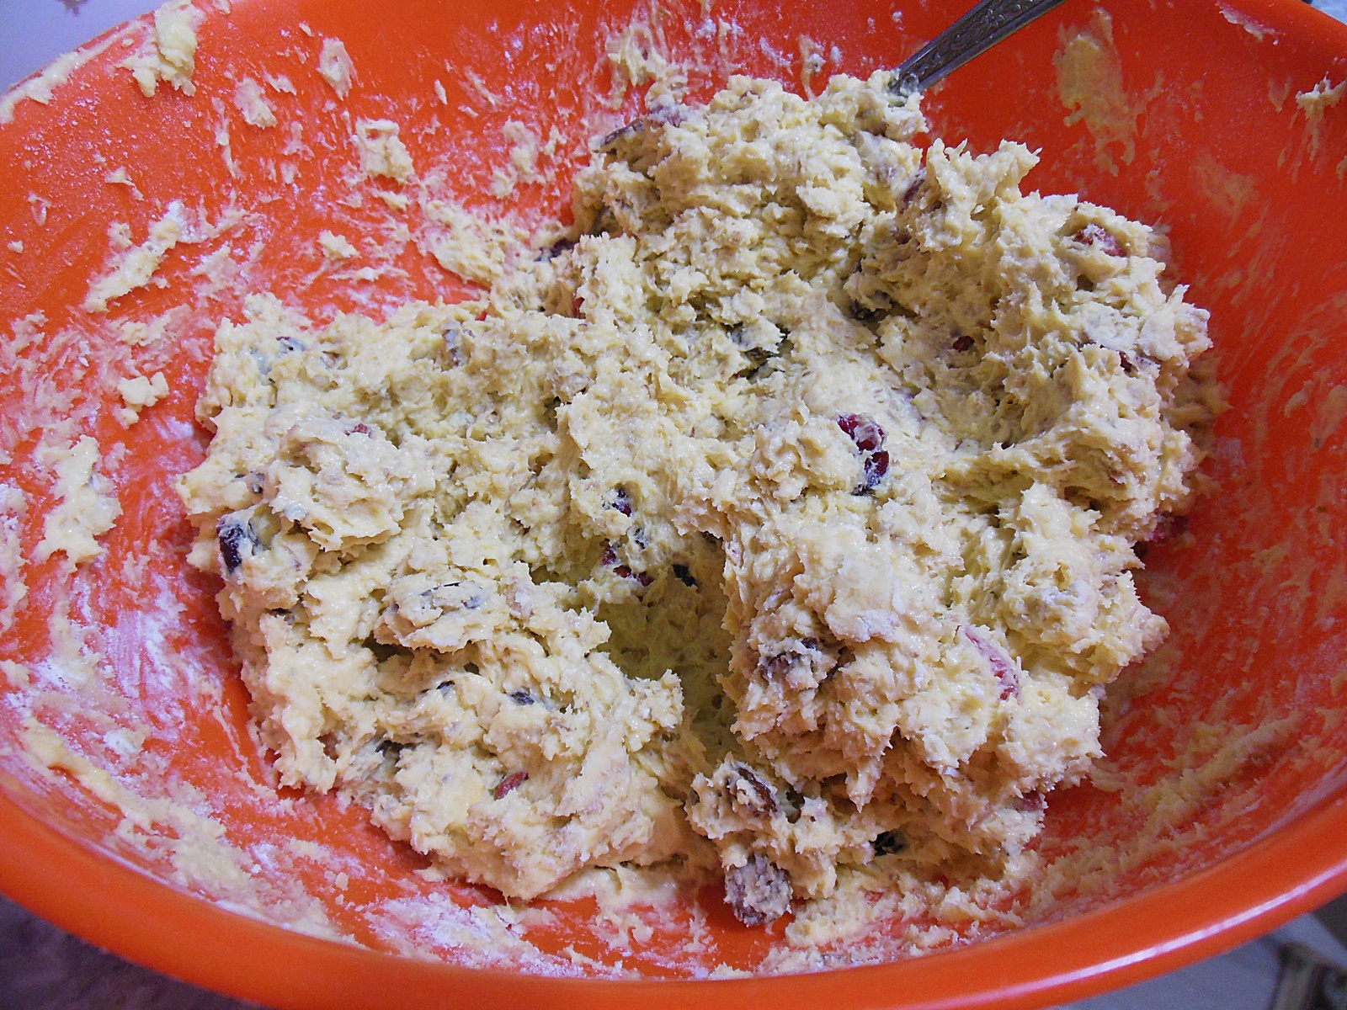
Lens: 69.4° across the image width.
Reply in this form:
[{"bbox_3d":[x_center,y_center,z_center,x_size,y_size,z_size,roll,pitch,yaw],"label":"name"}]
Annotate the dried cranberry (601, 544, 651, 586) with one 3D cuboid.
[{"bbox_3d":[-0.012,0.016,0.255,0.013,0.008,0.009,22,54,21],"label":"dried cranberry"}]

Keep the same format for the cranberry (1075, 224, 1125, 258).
[{"bbox_3d":[0.128,-0.080,0.292,0.014,0.008,0.009,18,53,18],"label":"cranberry"}]

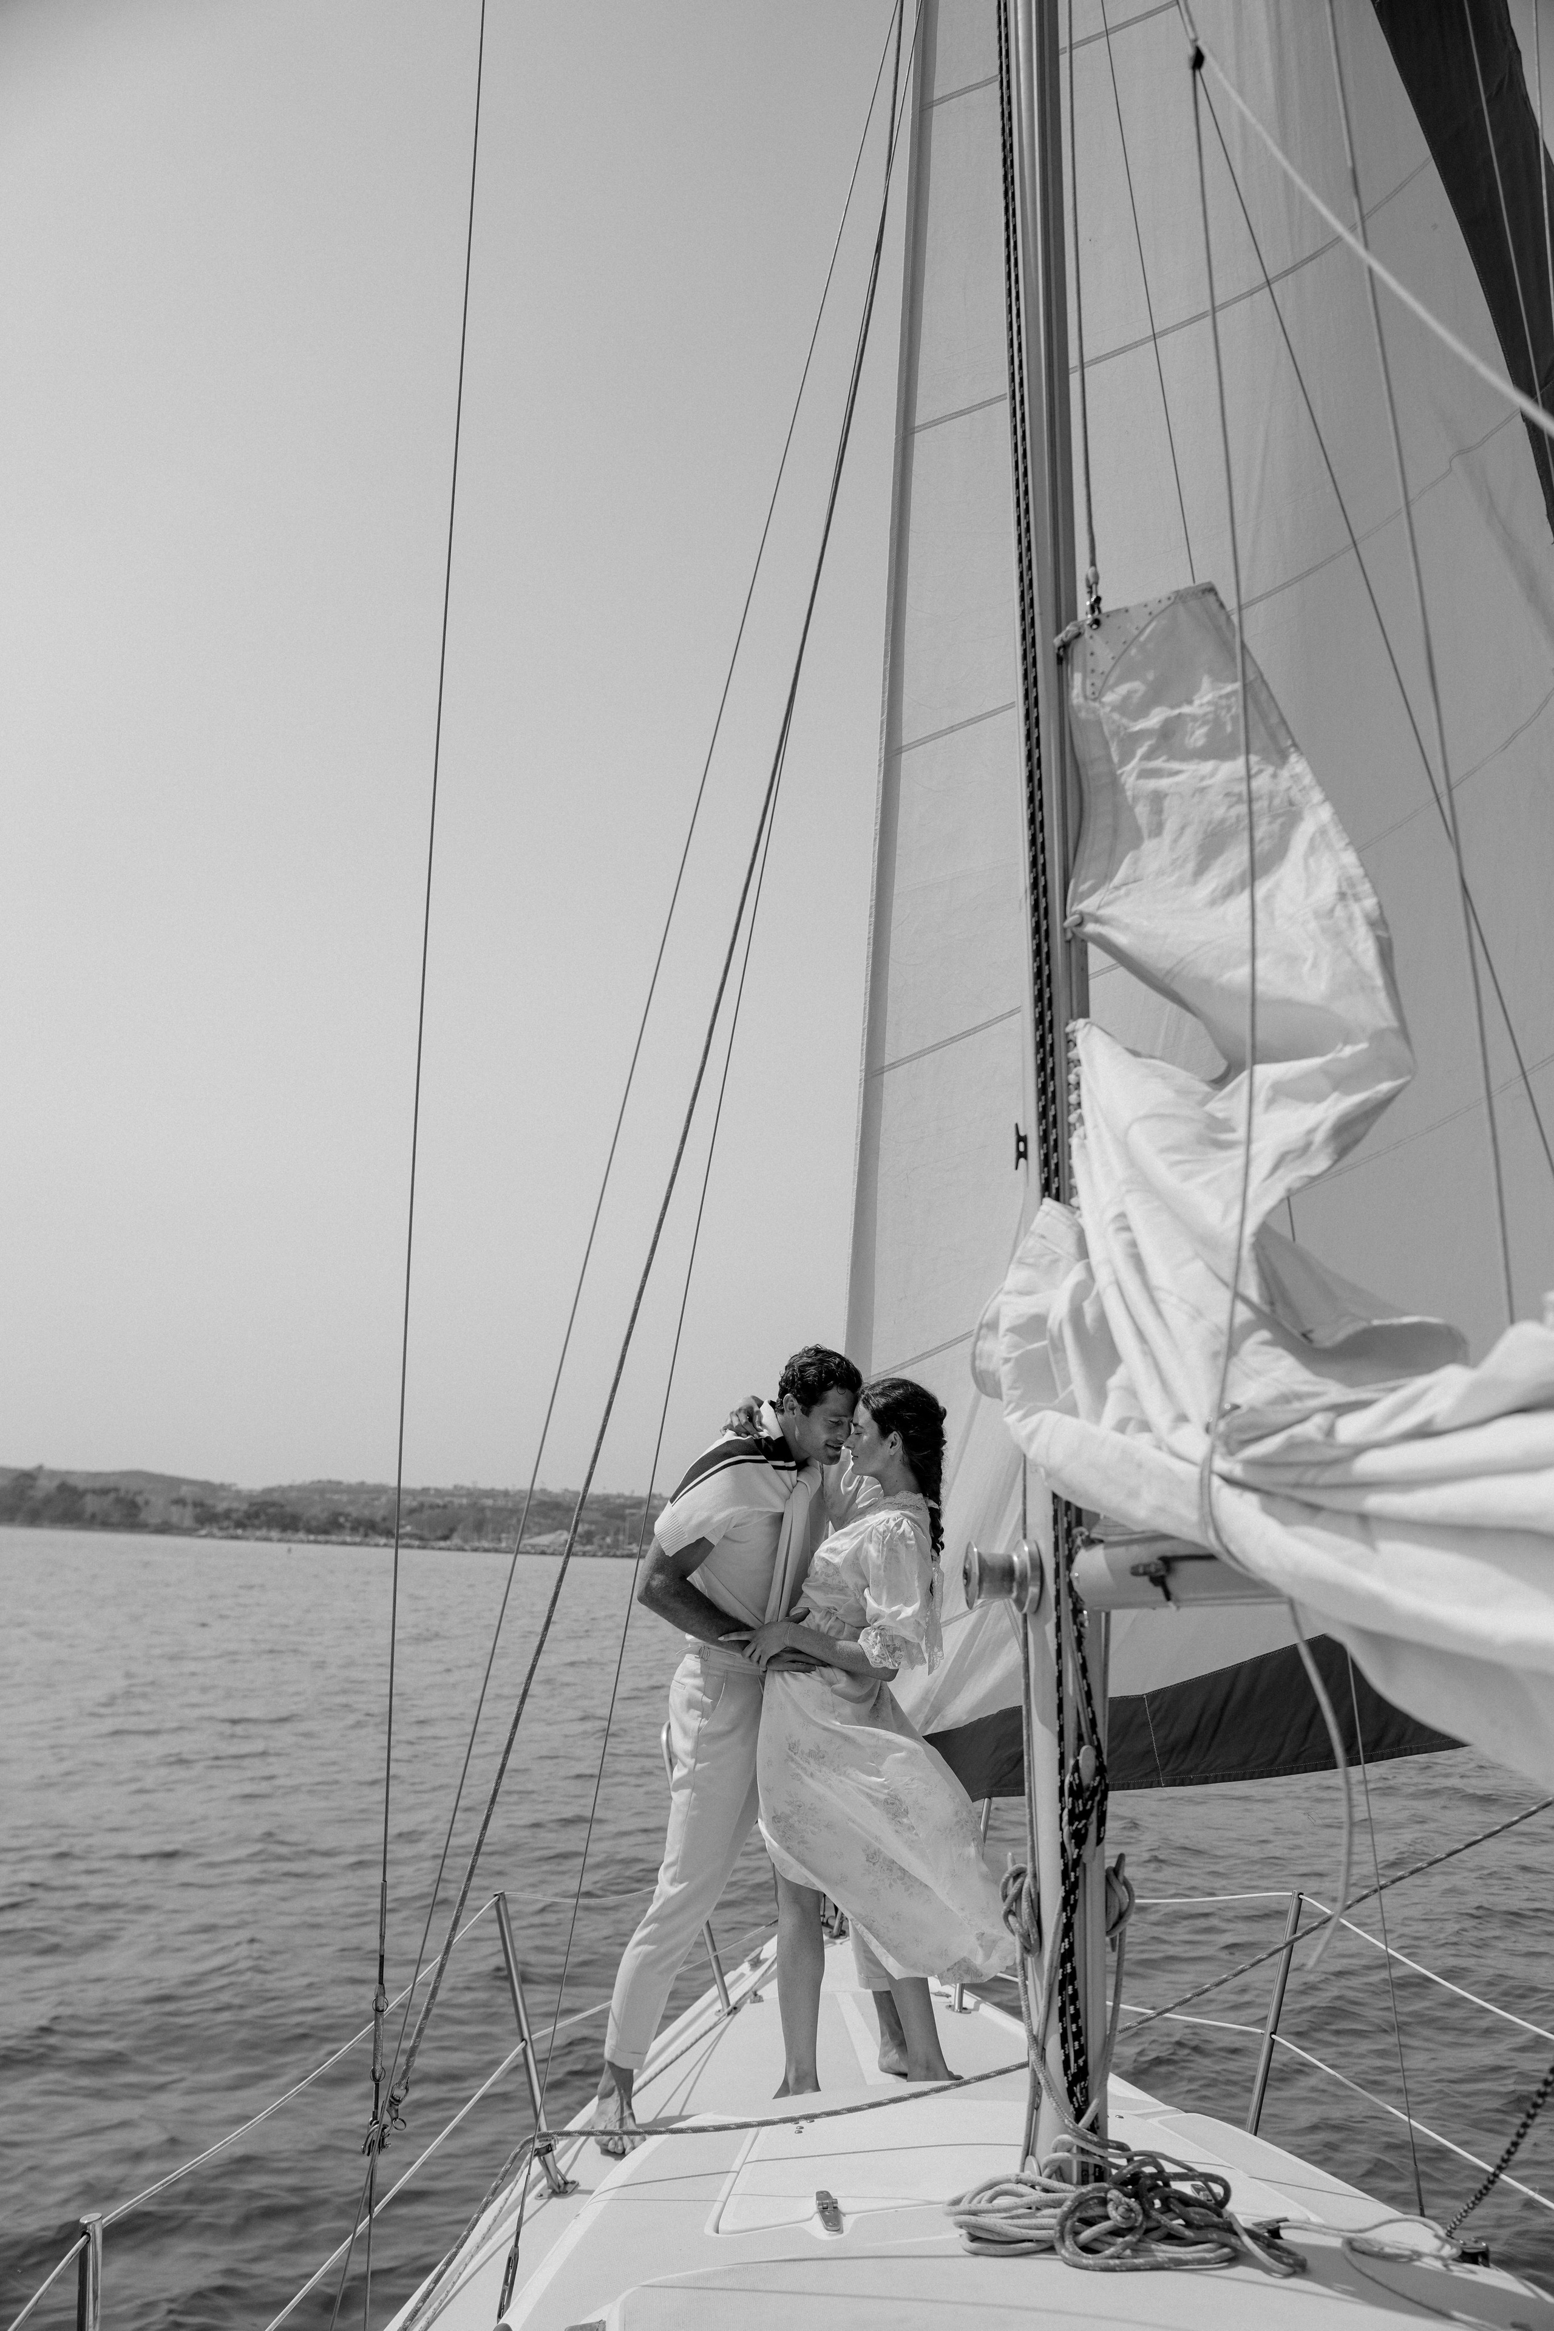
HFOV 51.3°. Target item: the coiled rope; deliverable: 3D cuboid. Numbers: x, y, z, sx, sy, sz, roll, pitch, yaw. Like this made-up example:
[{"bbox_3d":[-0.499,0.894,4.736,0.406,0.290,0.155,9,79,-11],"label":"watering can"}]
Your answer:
[{"bbox_3d":[0.494,1.527,2.431,0.490,0.115,0.320,3,-14,0],"label":"coiled rope"}]

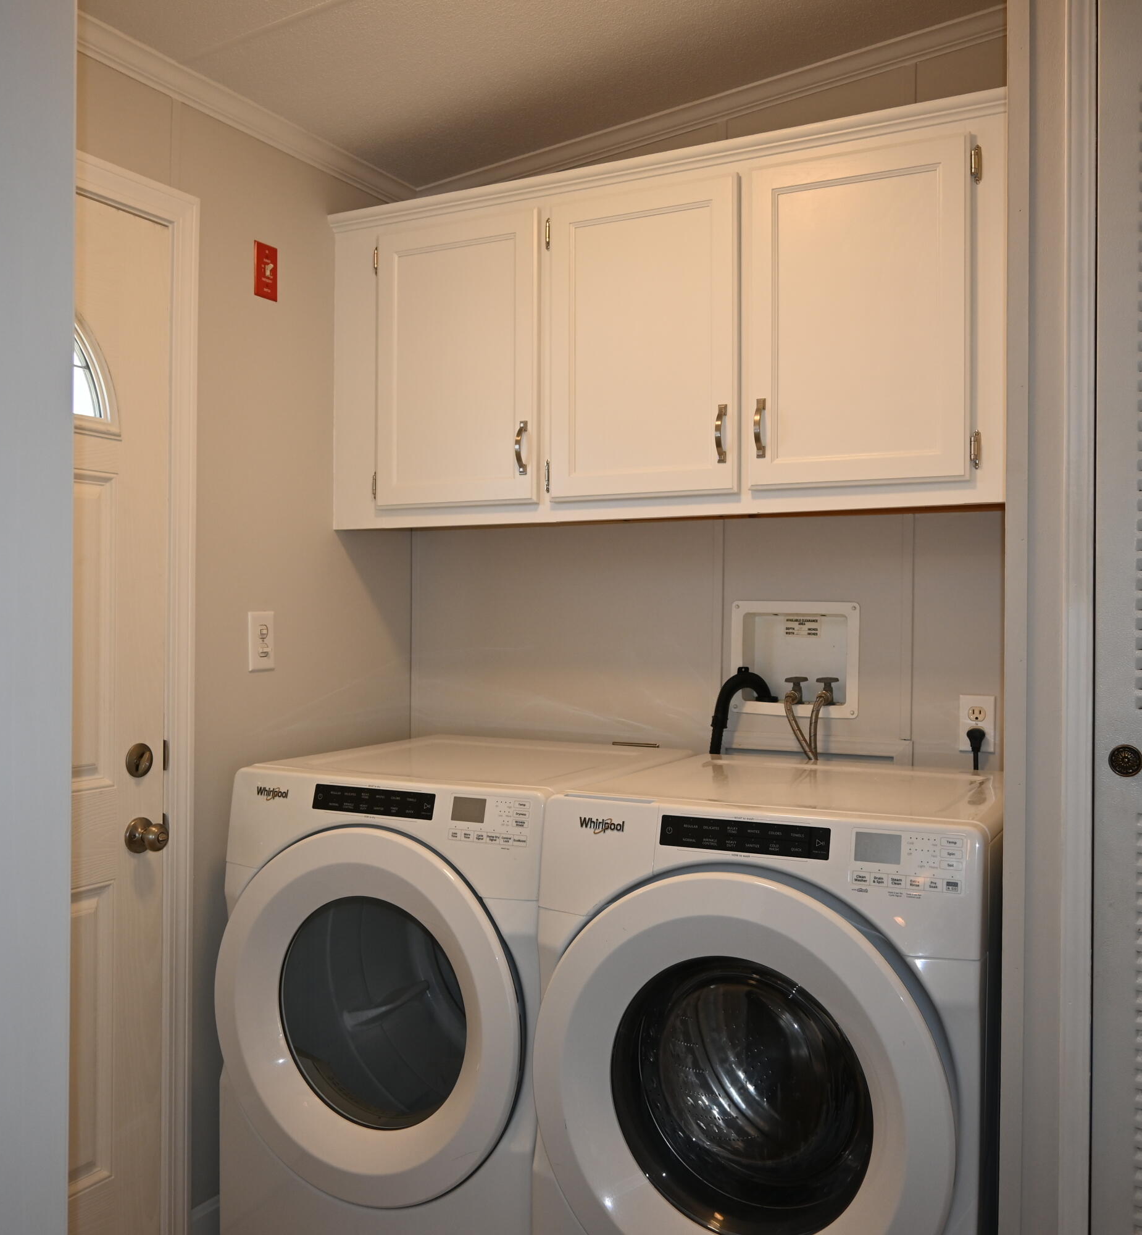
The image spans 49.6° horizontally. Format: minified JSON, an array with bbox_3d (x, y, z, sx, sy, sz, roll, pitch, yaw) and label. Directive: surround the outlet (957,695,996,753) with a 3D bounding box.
[{"bbox_3d":[0.806,0.212,2.447,0.069,0.113,0.011,0,0,29],"label":"outlet"}]

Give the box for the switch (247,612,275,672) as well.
[{"bbox_3d":[-0.657,0.050,2.634,0.012,0.121,0.077,0,0,29],"label":"switch"}]

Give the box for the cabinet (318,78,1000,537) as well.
[{"bbox_3d":[0.199,-0.555,2.605,1.535,0.716,0.324,0,0,29],"label":"cabinet"}]

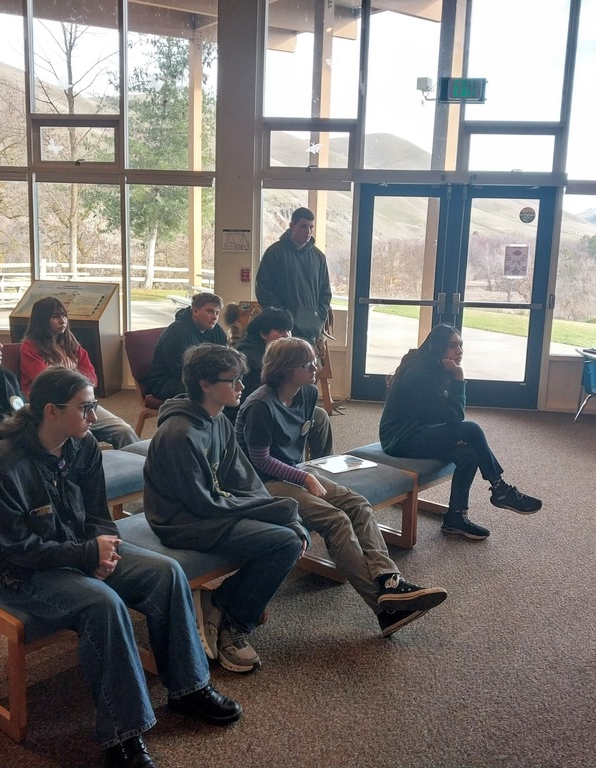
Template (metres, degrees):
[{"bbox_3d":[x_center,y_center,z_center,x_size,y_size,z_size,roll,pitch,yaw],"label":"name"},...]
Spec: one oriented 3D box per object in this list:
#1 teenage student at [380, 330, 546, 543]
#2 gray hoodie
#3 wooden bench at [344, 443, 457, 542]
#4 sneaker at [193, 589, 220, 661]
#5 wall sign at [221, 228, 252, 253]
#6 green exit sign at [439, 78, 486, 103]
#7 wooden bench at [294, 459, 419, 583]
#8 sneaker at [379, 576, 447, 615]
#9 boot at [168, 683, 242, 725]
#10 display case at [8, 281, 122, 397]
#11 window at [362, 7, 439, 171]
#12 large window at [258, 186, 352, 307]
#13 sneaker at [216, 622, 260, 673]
[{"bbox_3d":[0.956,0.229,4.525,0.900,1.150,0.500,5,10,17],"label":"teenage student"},{"bbox_3d":[-0.249,0.374,3.058,0.600,0.560,0.500,7,11,29],"label":"gray hoodie"},{"bbox_3d":[0.648,0.612,4.529,0.480,0.425,0.600,10,13,39],"label":"wooden bench"},{"bbox_3d":[-0.309,0.894,2.970,0.115,0.290,0.105,-23,-25,11],"label":"sneaker"},{"bbox_3d":[-0.619,-1.450,7.825,0.295,0.225,0.020,3,10,5],"label":"wall sign"},{"bbox_3d":[1.579,-2.817,7.381,0.450,0.235,0.070,3,10,5],"label":"green exit sign"},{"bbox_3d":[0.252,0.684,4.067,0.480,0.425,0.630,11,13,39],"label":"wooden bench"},{"bbox_3d":[0.468,0.864,3.140,0.290,0.105,0.115,-14,42,20],"label":"sneaker"},{"bbox_3d":[-0.312,1.044,2.612,0.285,0.130,0.105,7,11,27],"label":"boot"},{"bbox_3d":[-2.379,-0.464,7.906,0.910,1.130,0.650,3,10,5],"label":"display case"},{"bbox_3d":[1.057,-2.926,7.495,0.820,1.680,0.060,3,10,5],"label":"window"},{"bbox_3d":[0.074,-1.381,7.866,0.927,1.172,0.060,3,10,7],"label":"large window"},{"bbox_3d":[-0.248,0.991,2.989,0.108,0.118,0.290,-4,12,-31],"label":"sneaker"}]

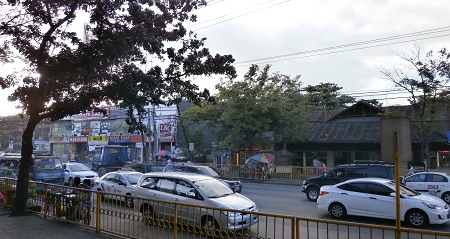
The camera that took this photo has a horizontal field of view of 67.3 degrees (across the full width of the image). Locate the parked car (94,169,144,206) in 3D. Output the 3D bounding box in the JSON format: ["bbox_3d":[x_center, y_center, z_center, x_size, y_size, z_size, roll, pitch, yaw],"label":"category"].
[{"bbox_3d":[-4.445,3.114,15.736,4.300,1.480,1.700,-4,-6,39],"label":"parked car"}]

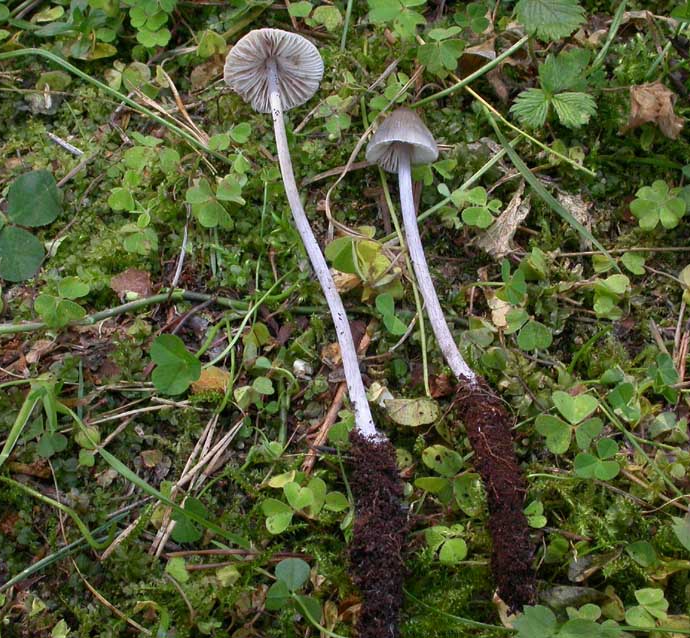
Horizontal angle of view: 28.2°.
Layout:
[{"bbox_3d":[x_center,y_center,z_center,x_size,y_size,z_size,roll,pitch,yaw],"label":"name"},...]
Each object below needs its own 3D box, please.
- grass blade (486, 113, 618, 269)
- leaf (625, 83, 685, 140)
[{"bbox_3d":[0.063,-0.040,0.429,0.006,0.008,0.068,-30,67,-14],"label":"grass blade"},{"bbox_3d":[0.101,-0.068,0.449,0.020,0.012,0.022,6,63,3],"label":"leaf"}]

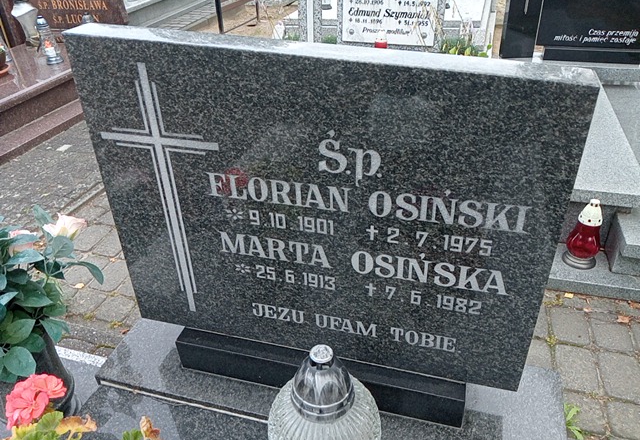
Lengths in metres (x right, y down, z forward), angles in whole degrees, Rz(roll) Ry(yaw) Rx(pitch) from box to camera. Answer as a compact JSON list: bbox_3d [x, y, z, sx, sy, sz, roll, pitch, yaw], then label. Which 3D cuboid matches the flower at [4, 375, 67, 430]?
[{"bbox_3d":[-0.457,0.293,0.832,0.090,0.070,0.080,-26,39,-33],"label":"flower"}]

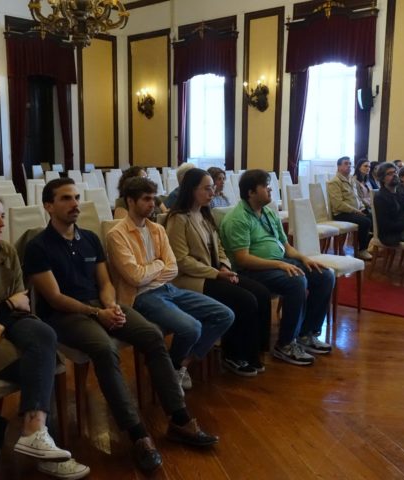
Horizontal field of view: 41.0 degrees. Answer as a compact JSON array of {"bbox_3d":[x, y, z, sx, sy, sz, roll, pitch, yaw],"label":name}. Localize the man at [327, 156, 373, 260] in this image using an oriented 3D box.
[{"bbox_3d":[2.113,-0.467,7.748,0.780,1.390,0.500,9,13,42],"label":"man"}]

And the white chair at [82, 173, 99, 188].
[{"bbox_3d":[-1.982,-0.721,10.135,0.600,1.030,0.460,9,13,42],"label":"white chair"}]

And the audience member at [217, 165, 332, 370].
[{"bbox_3d":[0.592,0.145,4.149,0.940,1.330,0.580,9,13,42],"label":"audience member"}]

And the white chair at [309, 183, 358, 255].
[{"bbox_3d":[1.794,-0.241,7.469,0.600,1.030,0.460,9,13,42],"label":"white chair"}]

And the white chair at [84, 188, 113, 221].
[{"bbox_3d":[-0.966,-0.014,5.753,0.528,1.015,0.467,9,12,40],"label":"white chair"}]

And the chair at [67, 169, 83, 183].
[{"bbox_3d":[-2.312,-0.821,10.517,0.528,1.015,0.467,9,12,40],"label":"chair"}]

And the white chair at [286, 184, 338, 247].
[{"bbox_3d":[1.440,-0.185,7.106,0.600,1.030,0.460,9,13,42],"label":"white chair"}]

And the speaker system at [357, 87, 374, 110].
[{"bbox_3d":[3.465,-2.994,11.466,0.304,0.467,0.304,-11,11,-8],"label":"speaker system"}]

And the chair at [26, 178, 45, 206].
[{"bbox_3d":[-2.271,-0.344,7.841,0.600,1.030,0.460,9,13,42],"label":"chair"}]

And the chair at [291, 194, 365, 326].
[{"bbox_3d":[1.096,0.161,4.816,0.528,1.015,0.467,9,12,40],"label":"chair"}]

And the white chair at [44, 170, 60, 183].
[{"bbox_3d":[-2.833,-0.834,10.766,0.600,1.030,0.460,9,13,42],"label":"white chair"}]

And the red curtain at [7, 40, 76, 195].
[{"bbox_3d":[-4.343,-3.224,14.975,0.280,4.340,2.080,9,13,42],"label":"red curtain"}]

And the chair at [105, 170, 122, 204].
[{"bbox_3d":[-1.606,-0.808,10.680,0.600,1.030,0.460,9,13,42],"label":"chair"}]

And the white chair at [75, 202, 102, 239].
[{"bbox_3d":[-0.793,0.229,4.308,0.528,1.015,0.467,9,12,40],"label":"white chair"}]

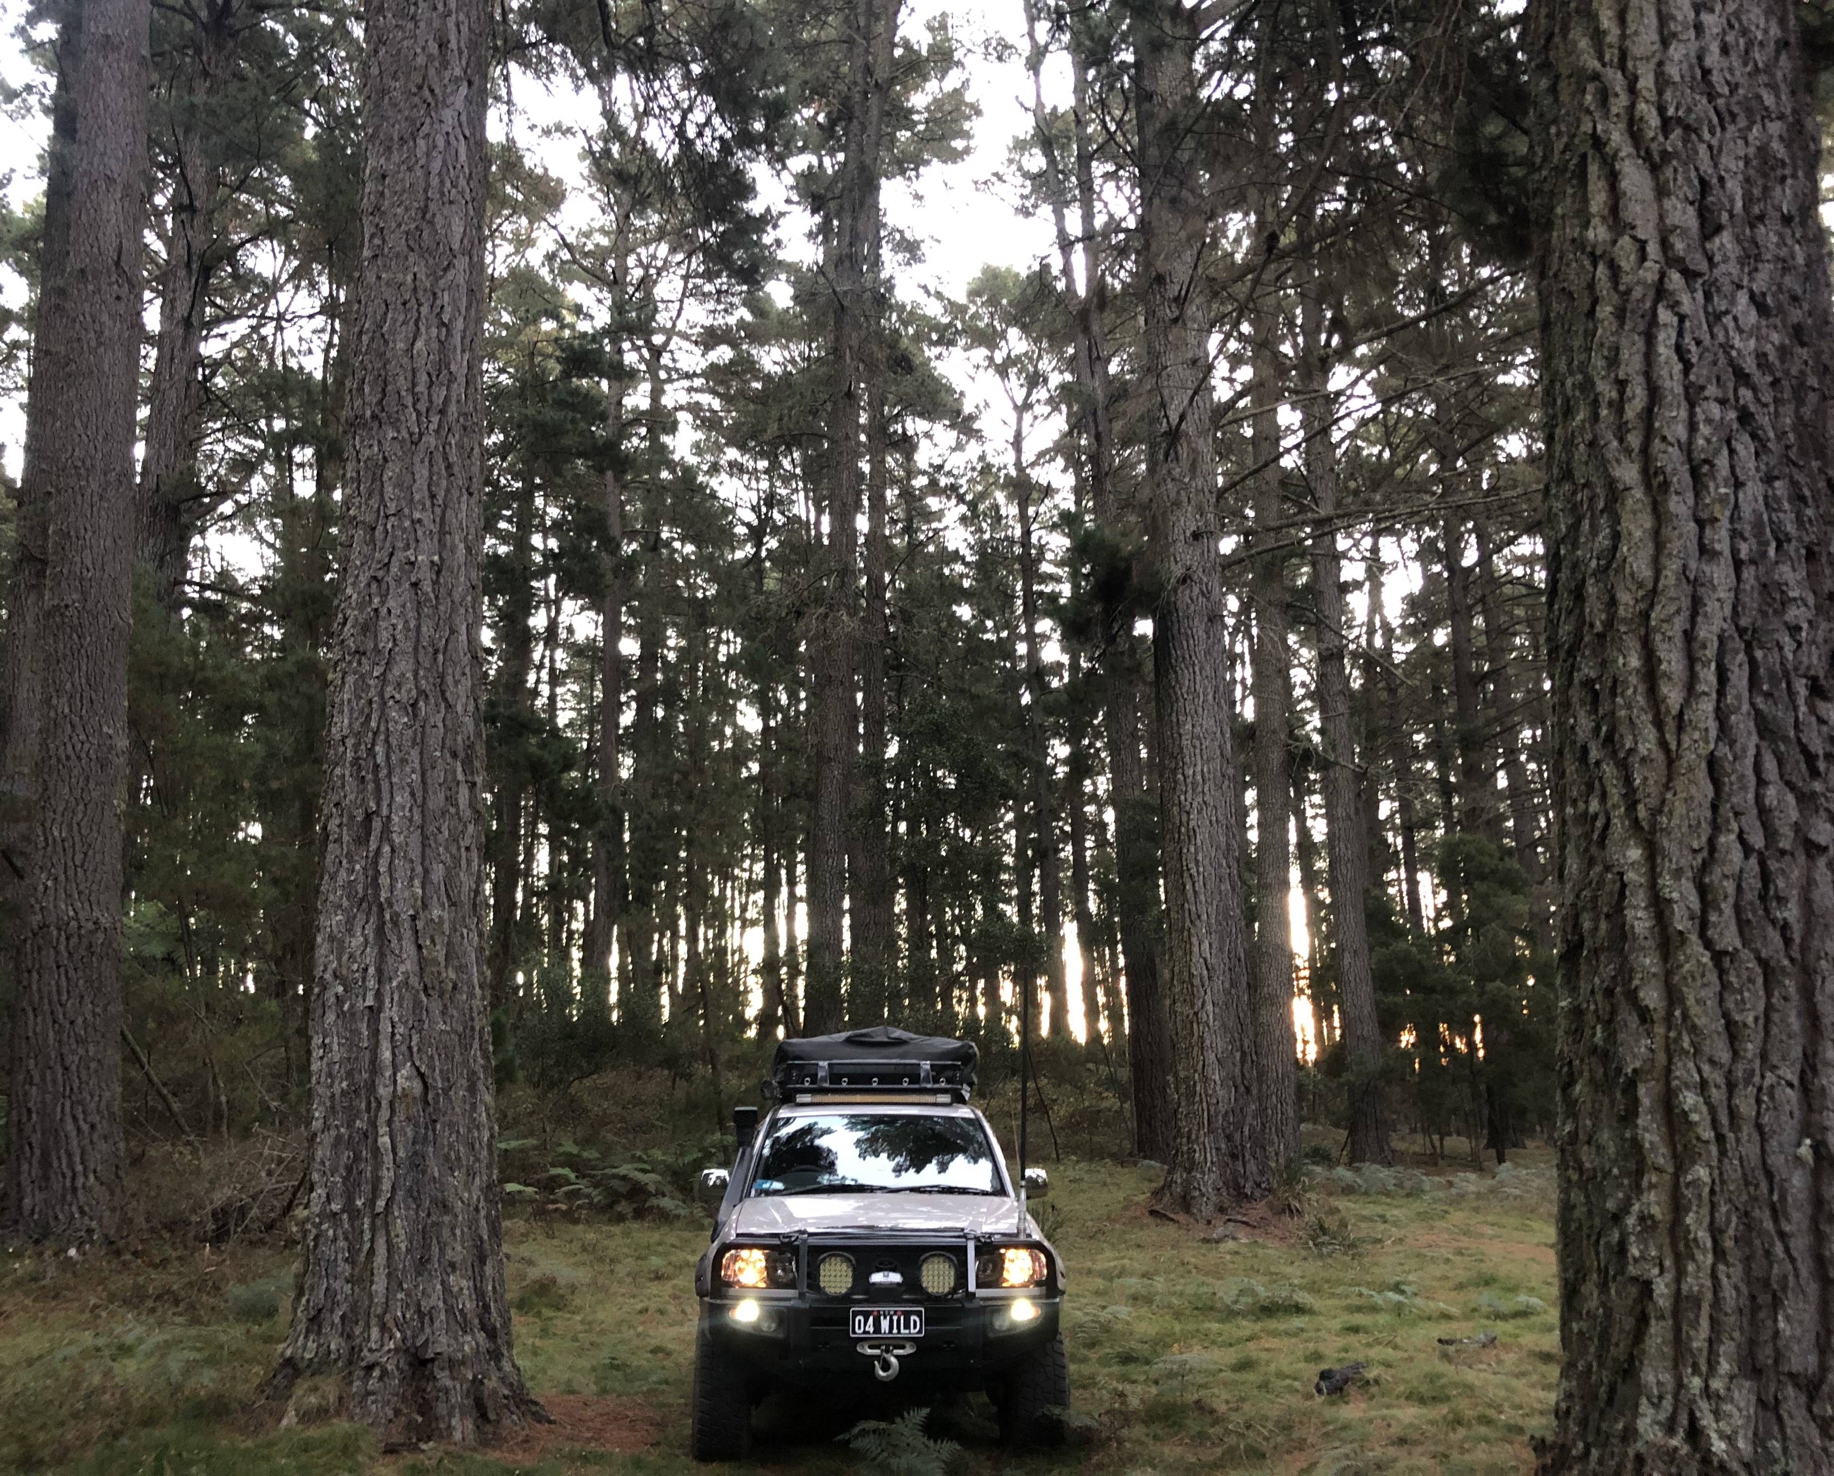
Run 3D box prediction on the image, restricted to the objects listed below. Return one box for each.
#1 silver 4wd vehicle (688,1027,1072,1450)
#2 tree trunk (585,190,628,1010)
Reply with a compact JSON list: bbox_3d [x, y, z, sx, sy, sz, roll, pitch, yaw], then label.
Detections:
[{"bbox_3d":[-0.260,2.990,10.200,2.080,2.280,5.050,1,-11,-3],"label":"silver 4wd vehicle"},{"bbox_3d":[-7.205,-3.507,37.462,0.620,19.783,0.620,0,-8,0],"label":"tree trunk"}]

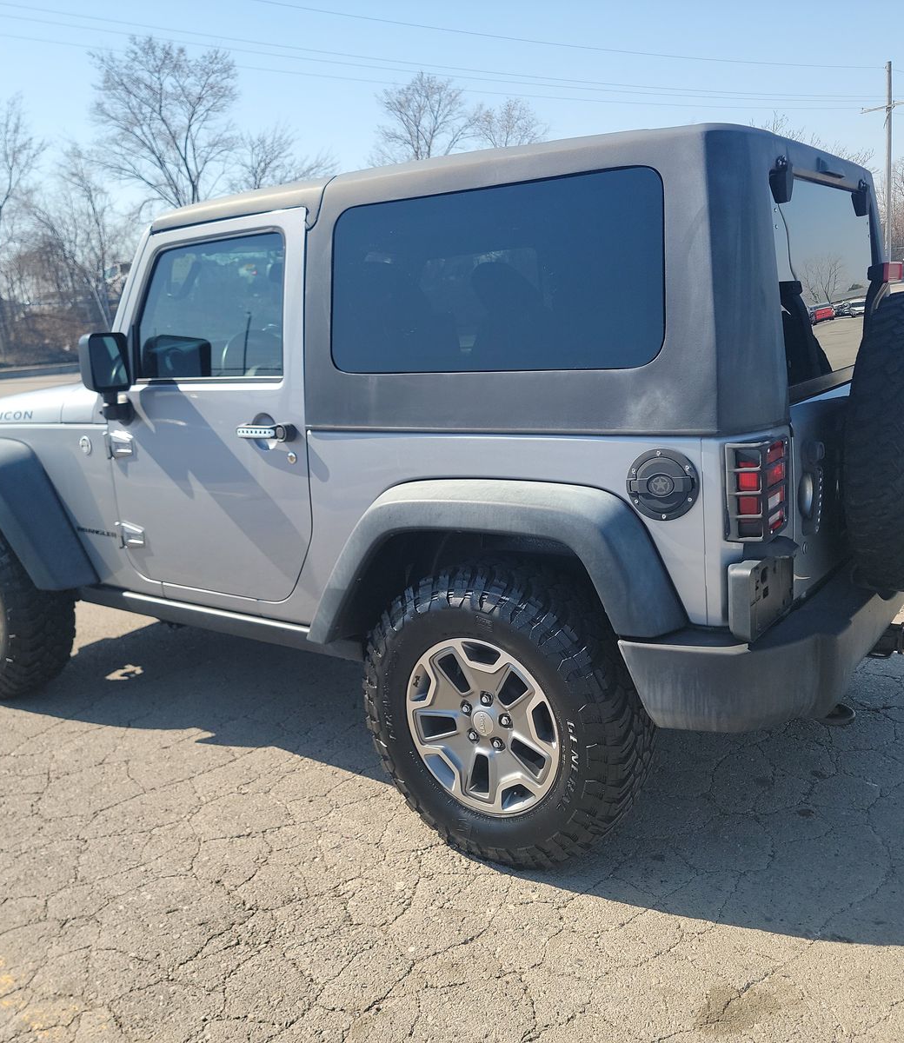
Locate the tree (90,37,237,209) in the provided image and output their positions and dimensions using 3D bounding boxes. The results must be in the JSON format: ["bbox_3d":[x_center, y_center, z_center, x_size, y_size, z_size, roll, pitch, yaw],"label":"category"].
[{"bbox_3d":[-9.270,-10.832,31.948,4.610,9.470,4.150,-7,13,-14],"label":"tree"}]

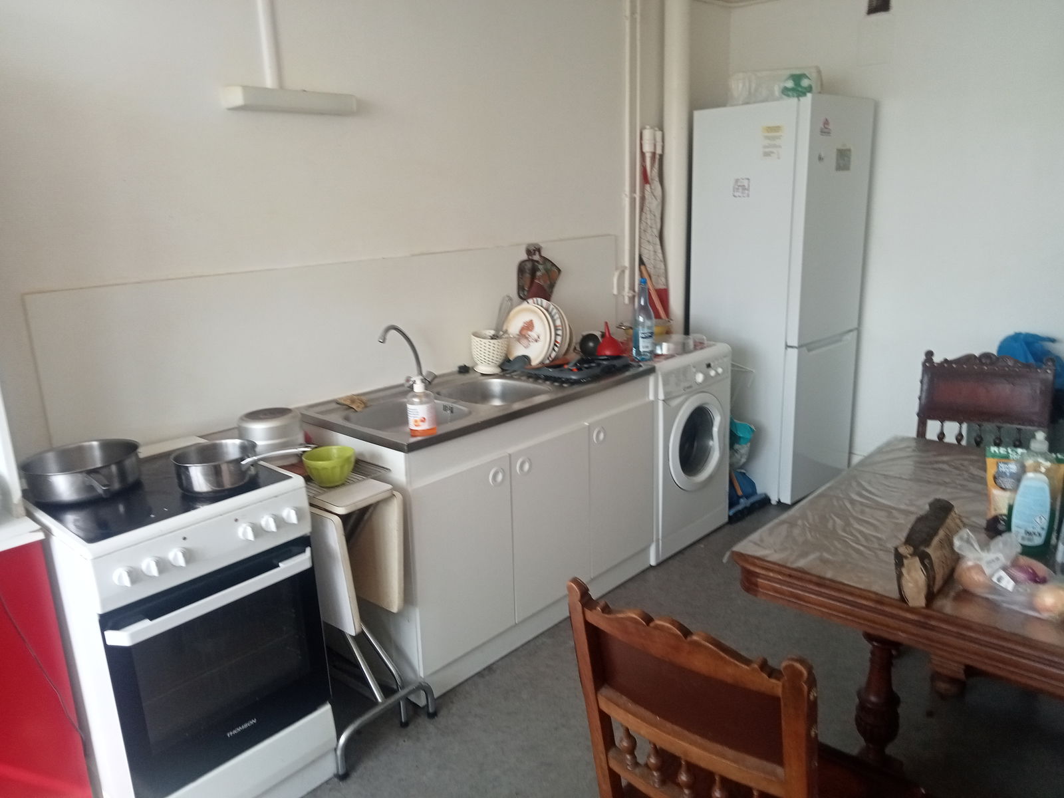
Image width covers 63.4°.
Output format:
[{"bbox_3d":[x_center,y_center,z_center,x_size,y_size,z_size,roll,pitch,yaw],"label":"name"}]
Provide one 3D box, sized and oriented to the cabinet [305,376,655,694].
[{"bbox_3d":[-0.145,0.369,3.186,0.585,0.845,1.215,12,21,42],"label":"cabinet"}]

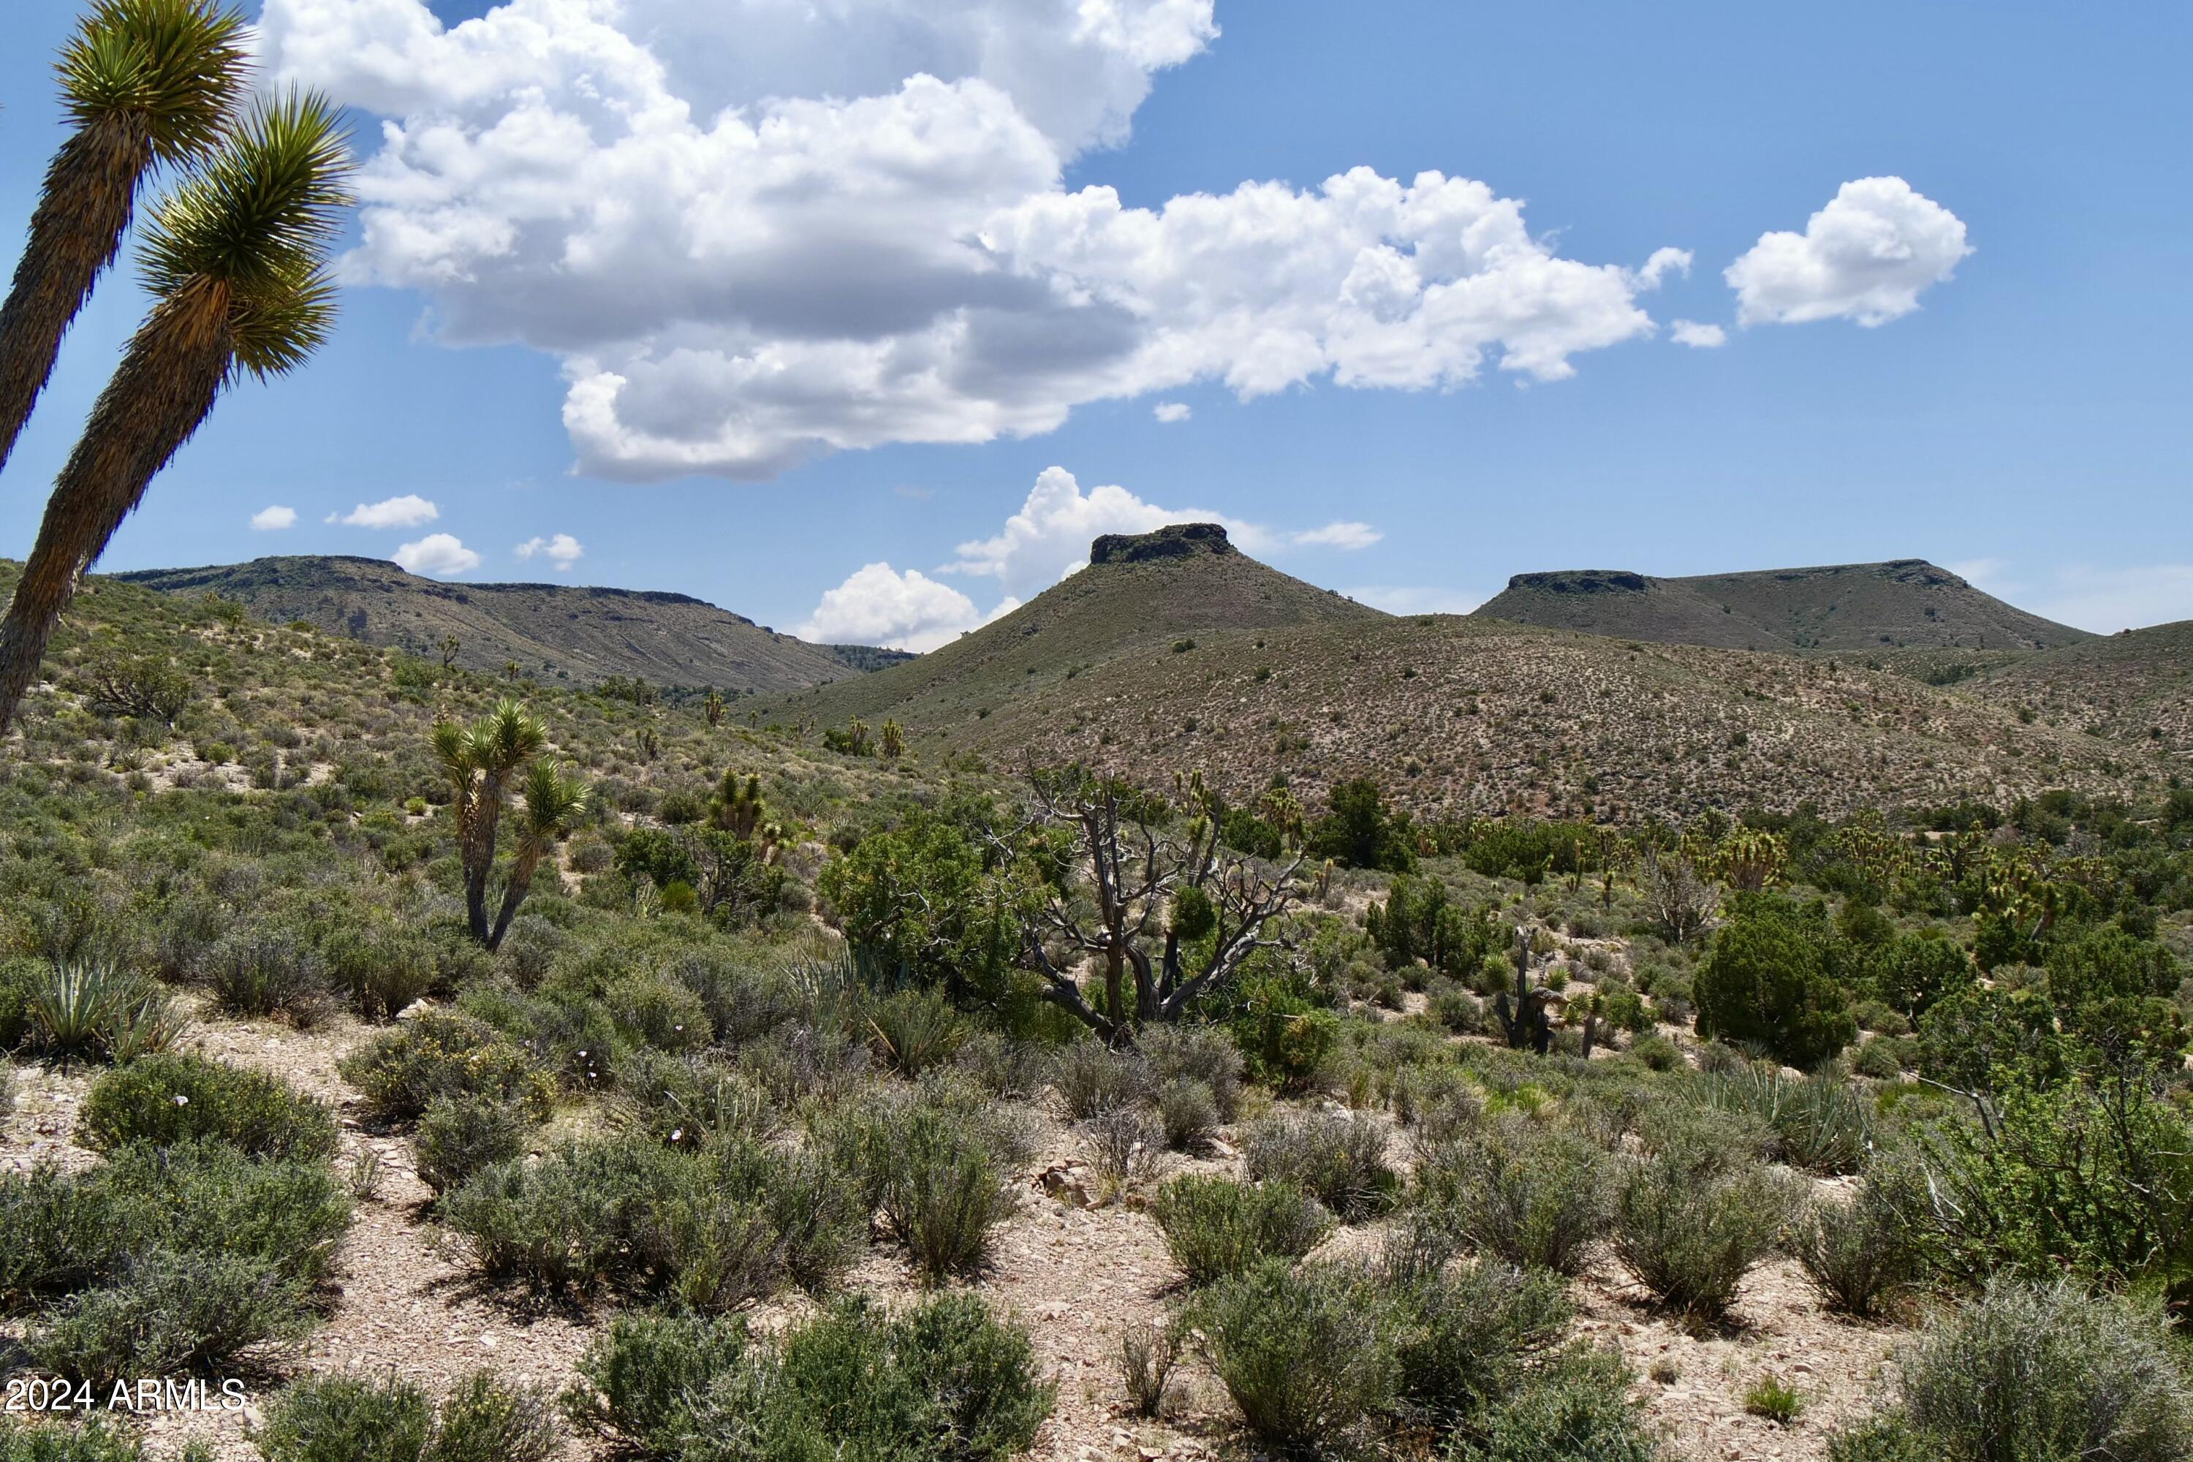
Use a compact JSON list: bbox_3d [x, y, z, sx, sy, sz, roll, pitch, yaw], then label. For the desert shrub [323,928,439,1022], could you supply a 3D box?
[{"bbox_3d":[-4.145,1.415,12.000,0.675,0.546,0.620,0,0,0],"label":"desert shrub"}]

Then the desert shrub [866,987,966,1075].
[{"bbox_3d":[-0.955,1.593,11.000,0.537,0.473,0.520,0,0,0],"label":"desert shrub"}]

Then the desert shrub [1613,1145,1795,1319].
[{"bbox_3d":[2.199,1.812,7.500,0.658,0.633,0.625,0,0,0],"label":"desert shrub"}]

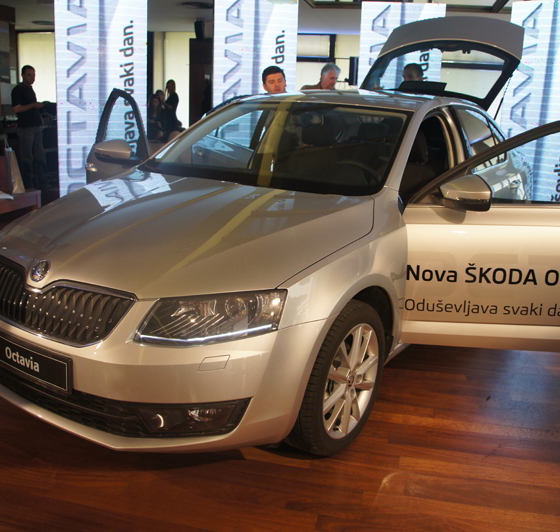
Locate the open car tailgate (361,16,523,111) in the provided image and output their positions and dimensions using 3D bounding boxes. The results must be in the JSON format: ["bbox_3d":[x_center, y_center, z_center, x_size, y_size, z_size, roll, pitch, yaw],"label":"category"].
[{"bbox_3d":[1.348,-1.634,4.930,1.200,1.100,0.340,12,-27,32],"label":"open car tailgate"}]

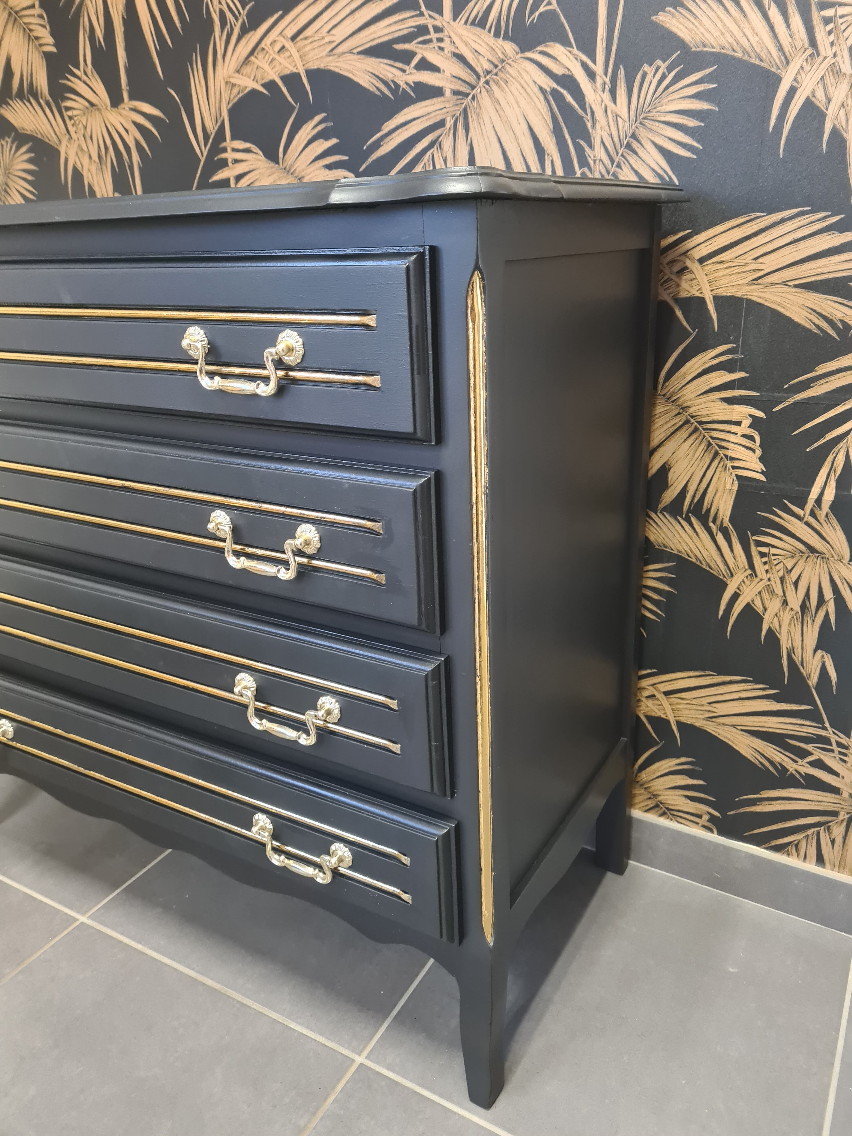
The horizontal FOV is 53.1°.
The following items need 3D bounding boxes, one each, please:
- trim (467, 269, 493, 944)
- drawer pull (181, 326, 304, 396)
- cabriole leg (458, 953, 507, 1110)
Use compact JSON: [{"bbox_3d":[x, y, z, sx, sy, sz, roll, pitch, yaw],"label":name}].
[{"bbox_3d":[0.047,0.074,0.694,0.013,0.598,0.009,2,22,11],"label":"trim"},{"bbox_3d":[-0.153,-0.164,0.678,0.127,0.051,0.025,10,25,29],"label":"drawer pull"},{"bbox_3d":[0.058,0.453,0.863,0.041,0.217,0.038,10,25,29],"label":"cabriole leg"}]

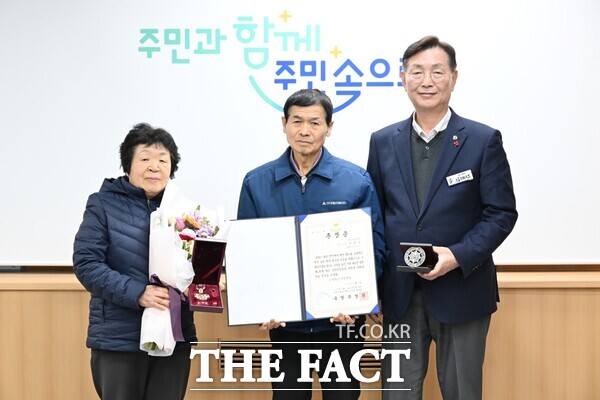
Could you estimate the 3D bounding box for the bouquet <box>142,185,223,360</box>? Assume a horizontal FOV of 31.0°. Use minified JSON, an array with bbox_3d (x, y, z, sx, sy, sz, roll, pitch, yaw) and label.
[{"bbox_3d":[-0.384,0.220,3.400,0.250,0.555,0.200,14,-8,-19],"label":"bouquet"}]

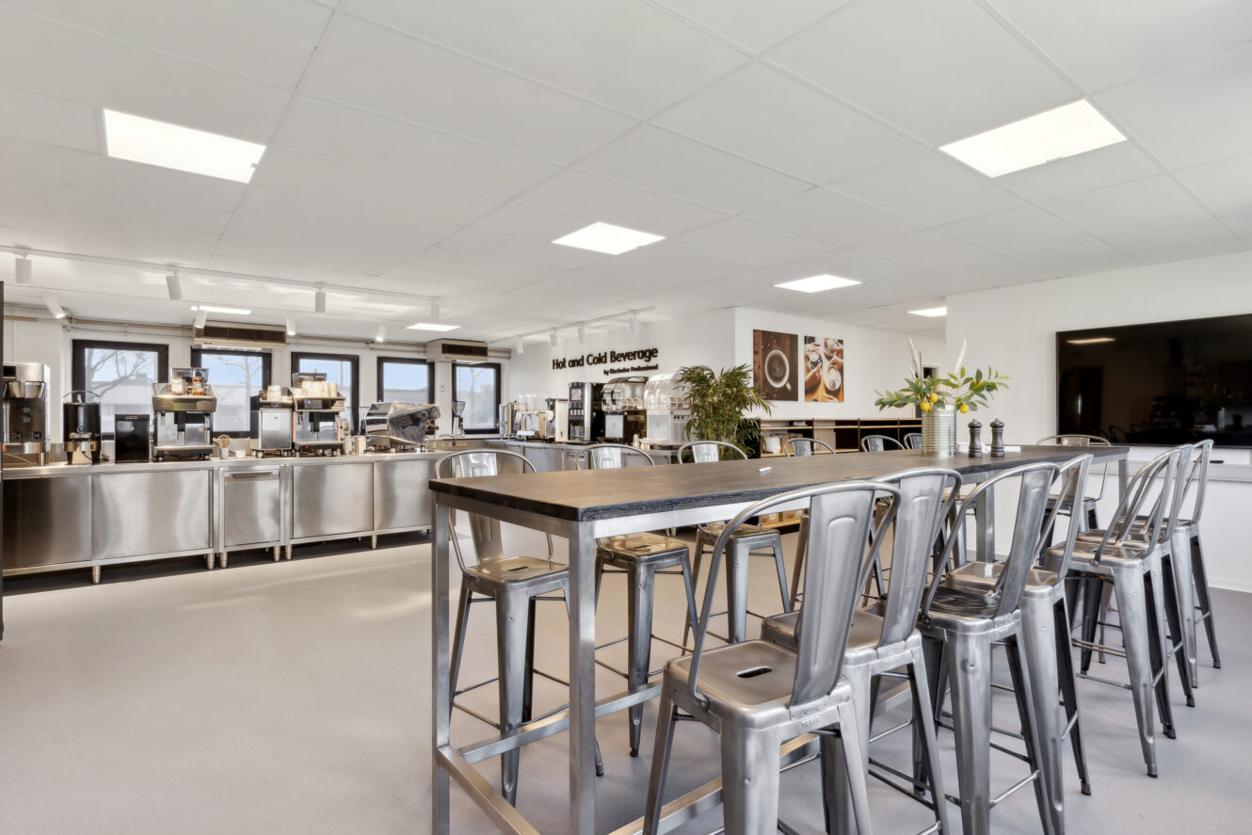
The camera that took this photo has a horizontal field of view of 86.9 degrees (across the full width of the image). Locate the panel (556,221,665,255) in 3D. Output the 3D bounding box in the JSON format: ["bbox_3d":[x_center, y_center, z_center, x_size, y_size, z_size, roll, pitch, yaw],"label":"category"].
[{"bbox_3d":[-0.118,-1.222,4.513,0.590,0.025,0.590,0,0,-38],"label":"panel"}]

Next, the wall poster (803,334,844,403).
[{"bbox_3d":[2.510,-0.593,8.295,0.810,0.802,0.040,0,0,-39],"label":"wall poster"}]

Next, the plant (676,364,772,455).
[{"bbox_3d":[0.959,0.380,6.734,0.860,1.830,0.880,0,0,0],"label":"plant"}]

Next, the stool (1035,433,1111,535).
[{"bbox_3d":[2.847,0.700,4.265,0.450,1.160,0.430,0,0,-44],"label":"stool"}]

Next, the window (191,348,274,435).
[{"bbox_3d":[-5.325,-0.316,8.944,0.940,1.190,0.100,0,0,-38],"label":"window"}]

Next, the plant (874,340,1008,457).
[{"bbox_3d":[1.460,-0.096,3.080,0.590,0.540,0.500,0,0,25],"label":"plant"}]

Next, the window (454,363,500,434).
[{"bbox_3d":[-2.514,-0.302,11.126,0.880,1.190,0.100,0,0,-38],"label":"window"}]

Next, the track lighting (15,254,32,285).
[{"bbox_3d":[-4.442,-1.090,4.871,0.095,0.227,0.100,0,0,-38],"label":"track lighting"}]

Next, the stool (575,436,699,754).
[{"bbox_3d":[0.060,0.701,2.791,0.440,1.160,0.460,0,0,-39],"label":"stool"}]

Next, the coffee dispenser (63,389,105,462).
[{"bbox_3d":[-4.283,0.079,5.208,0.250,0.584,0.310,0,0,-38],"label":"coffee dispenser"}]

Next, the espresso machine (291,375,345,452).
[{"bbox_3d":[-3.084,-0.025,6.507,0.450,0.812,0.560,0,0,-39],"label":"espresso machine"}]

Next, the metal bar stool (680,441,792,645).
[{"bbox_3d":[0.533,0.700,3.167,0.430,1.160,0.450,0,0,-33],"label":"metal bar stool"}]

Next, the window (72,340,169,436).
[{"bbox_3d":[-6.261,-0.342,8.217,0.940,1.190,0.100,0,0,-38],"label":"window"}]

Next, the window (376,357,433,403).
[{"bbox_3d":[-3.385,-0.311,10.217,0.890,1.180,0.100,0,0,-38],"label":"window"}]

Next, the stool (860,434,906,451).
[{"bbox_3d":[1.812,0.702,4.252,0.430,1.160,0.450,0,0,-35],"label":"stool"}]

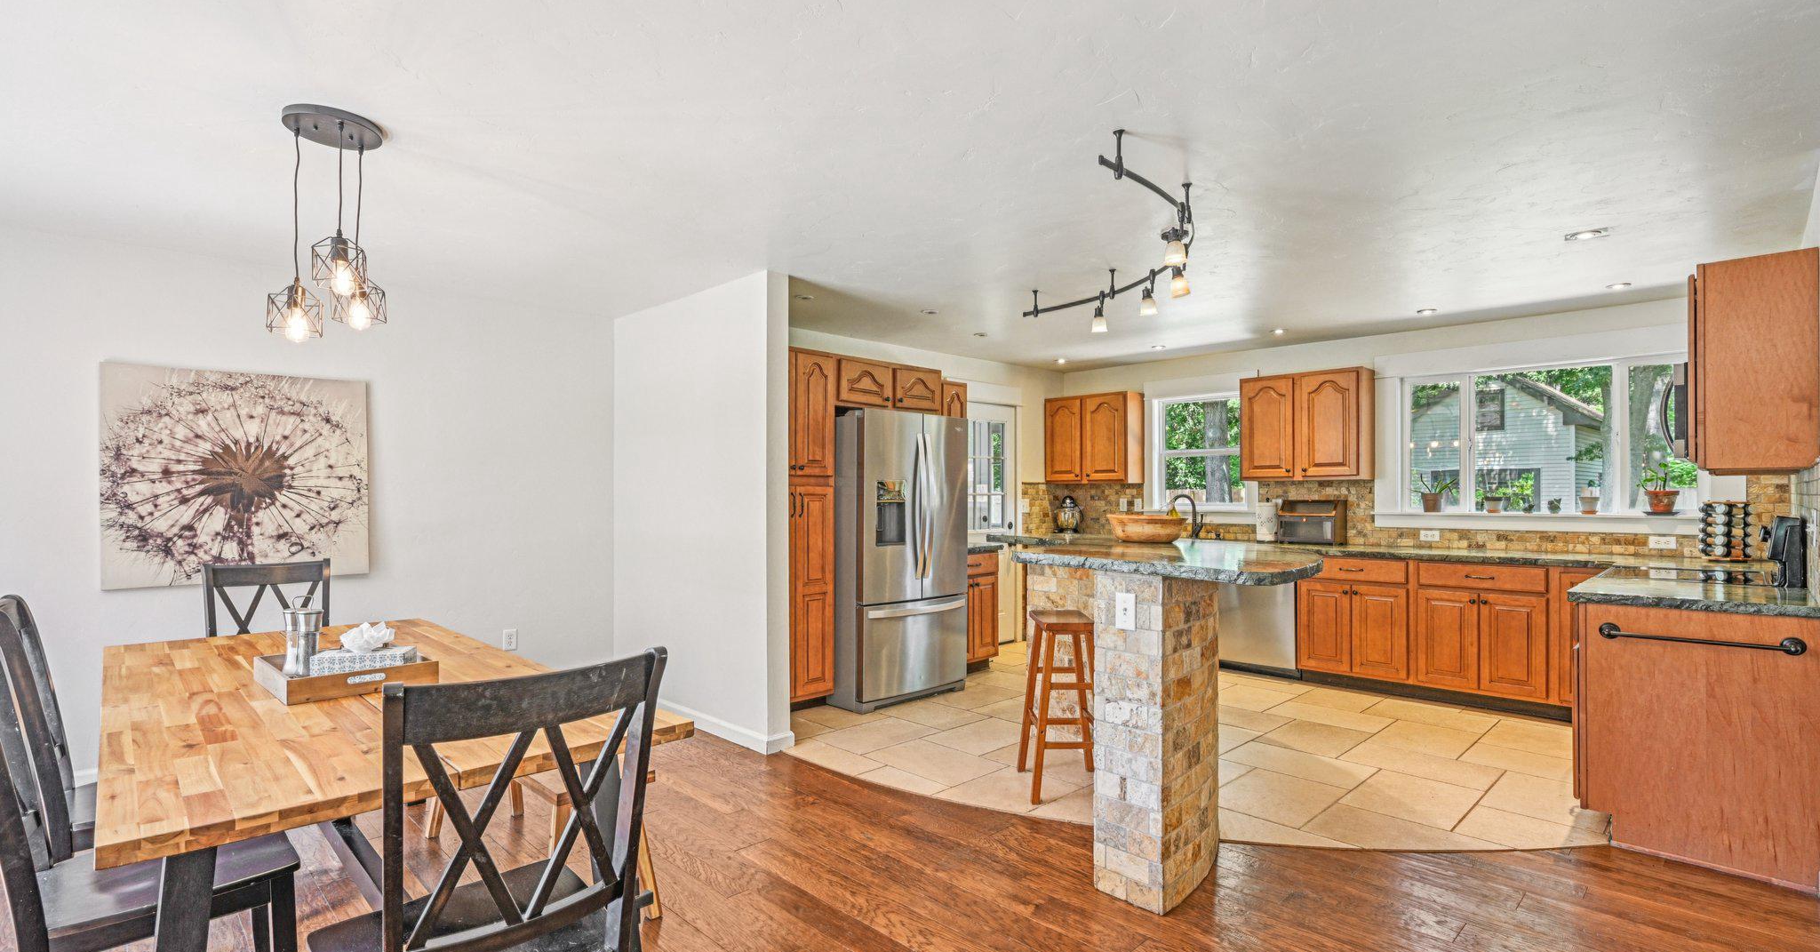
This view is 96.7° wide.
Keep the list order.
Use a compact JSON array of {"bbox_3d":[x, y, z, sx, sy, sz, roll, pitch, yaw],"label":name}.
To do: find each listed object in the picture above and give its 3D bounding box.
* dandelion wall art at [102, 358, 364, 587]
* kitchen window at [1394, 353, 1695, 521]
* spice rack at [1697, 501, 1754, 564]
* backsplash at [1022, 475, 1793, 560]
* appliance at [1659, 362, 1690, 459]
[{"bbox_3d":[-3.263,0.006,3.983,1.008,1.023,0.040,1,-1,-44],"label":"dandelion wall art"},{"bbox_3d":[3.975,-0.223,5.105,0.120,0.940,1.530,1,-1,-44],"label":"kitchen window"},{"bbox_3d":[4.436,0.302,4.400,0.200,0.330,0.200,1,-1,-44],"label":"spice rack"},{"bbox_3d":[3.053,0.265,5.954,0.050,0.460,4.609,1,-1,-44],"label":"backsplash"},{"bbox_3d":[3.683,-0.279,3.634,0.760,0.415,0.430,1,-1,-44],"label":"appliance"}]

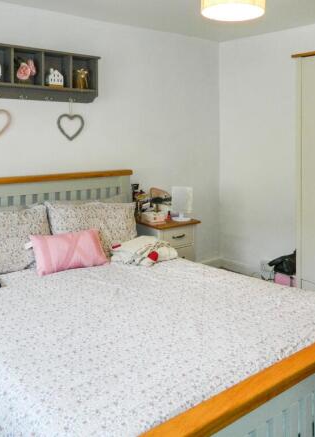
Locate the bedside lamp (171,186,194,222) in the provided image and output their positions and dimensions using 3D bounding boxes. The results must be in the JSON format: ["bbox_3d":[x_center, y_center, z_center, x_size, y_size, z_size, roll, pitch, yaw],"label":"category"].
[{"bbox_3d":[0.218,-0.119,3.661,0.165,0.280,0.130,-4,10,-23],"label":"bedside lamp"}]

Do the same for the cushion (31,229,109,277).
[{"bbox_3d":[-0.558,0.203,2.650,0.440,0.230,0.120,-7,-15,-38],"label":"cushion"}]

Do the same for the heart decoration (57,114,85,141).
[{"bbox_3d":[-0.655,-0.689,3.190,0.212,0.190,0.025,-7,12,-38],"label":"heart decoration"}]

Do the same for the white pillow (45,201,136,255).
[{"bbox_3d":[-0.472,0.054,3.145,0.680,0.380,0.150,-7,-5,-38],"label":"white pillow"}]

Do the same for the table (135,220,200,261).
[{"bbox_3d":[0.074,0.341,3.669,0.450,0.620,0.400,-7,12,-38],"label":"table"}]

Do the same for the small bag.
[{"bbox_3d":[1.015,0.331,3.335,0.250,0.200,0.270,-7,12,-38],"label":"small bag"}]

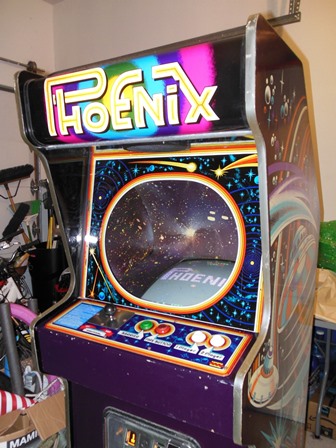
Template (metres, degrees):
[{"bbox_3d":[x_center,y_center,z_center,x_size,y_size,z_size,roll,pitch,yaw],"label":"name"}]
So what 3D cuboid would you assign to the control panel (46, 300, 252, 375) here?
[{"bbox_3d":[-0.078,0.268,0.878,0.565,0.065,0.170,3,17,28],"label":"control panel"}]

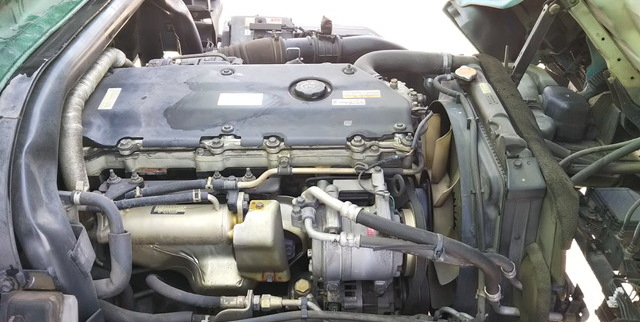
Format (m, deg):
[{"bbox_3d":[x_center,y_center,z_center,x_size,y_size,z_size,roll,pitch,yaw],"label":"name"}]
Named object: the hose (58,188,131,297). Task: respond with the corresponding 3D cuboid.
[{"bbox_3d":[-0.398,0.146,0.980,0.120,0.215,0.060,0,33,0],"label":"hose"}]

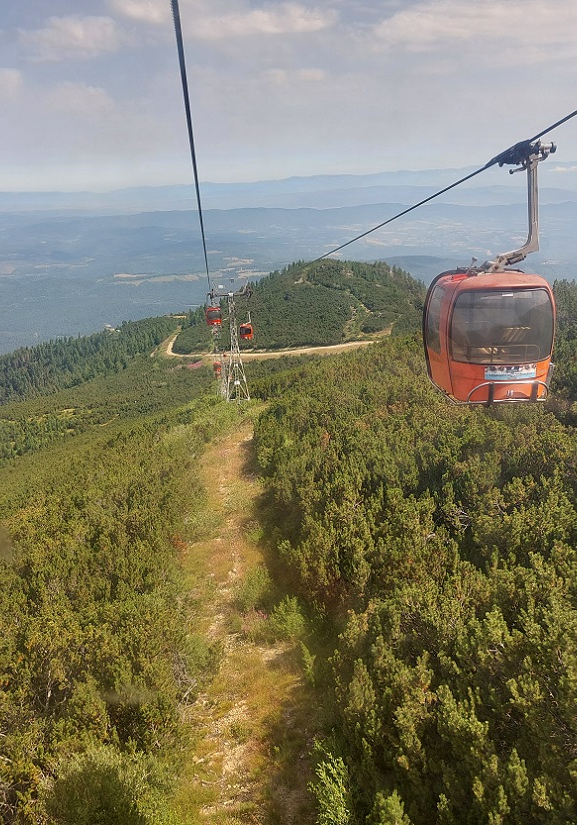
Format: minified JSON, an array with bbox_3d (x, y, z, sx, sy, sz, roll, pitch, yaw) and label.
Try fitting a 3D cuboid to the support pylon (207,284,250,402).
[{"bbox_3d":[-6.246,-7.820,87.500,4.900,13.910,3.200,-4,17,-5],"label":"support pylon"}]

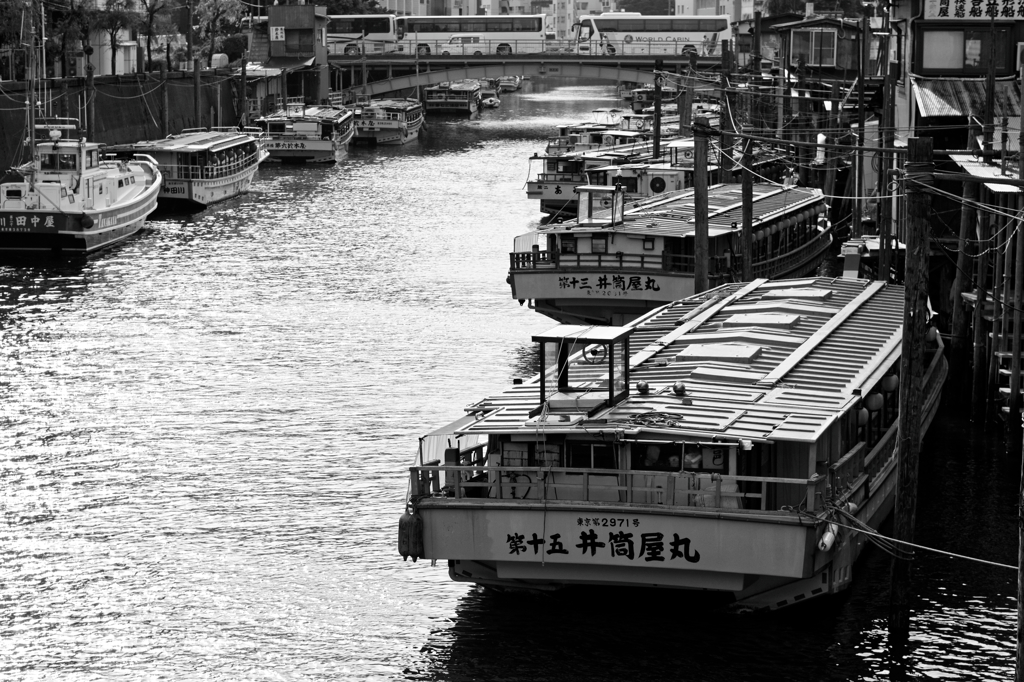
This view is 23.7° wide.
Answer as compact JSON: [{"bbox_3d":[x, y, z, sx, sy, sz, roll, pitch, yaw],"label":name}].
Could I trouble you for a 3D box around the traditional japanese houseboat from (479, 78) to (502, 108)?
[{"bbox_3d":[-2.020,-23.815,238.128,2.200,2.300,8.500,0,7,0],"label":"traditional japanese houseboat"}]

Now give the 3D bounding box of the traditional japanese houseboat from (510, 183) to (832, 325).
[{"bbox_3d":[5.304,-2.902,64.999,4.800,3.300,20.000,2,7,17],"label":"traditional japanese houseboat"}]

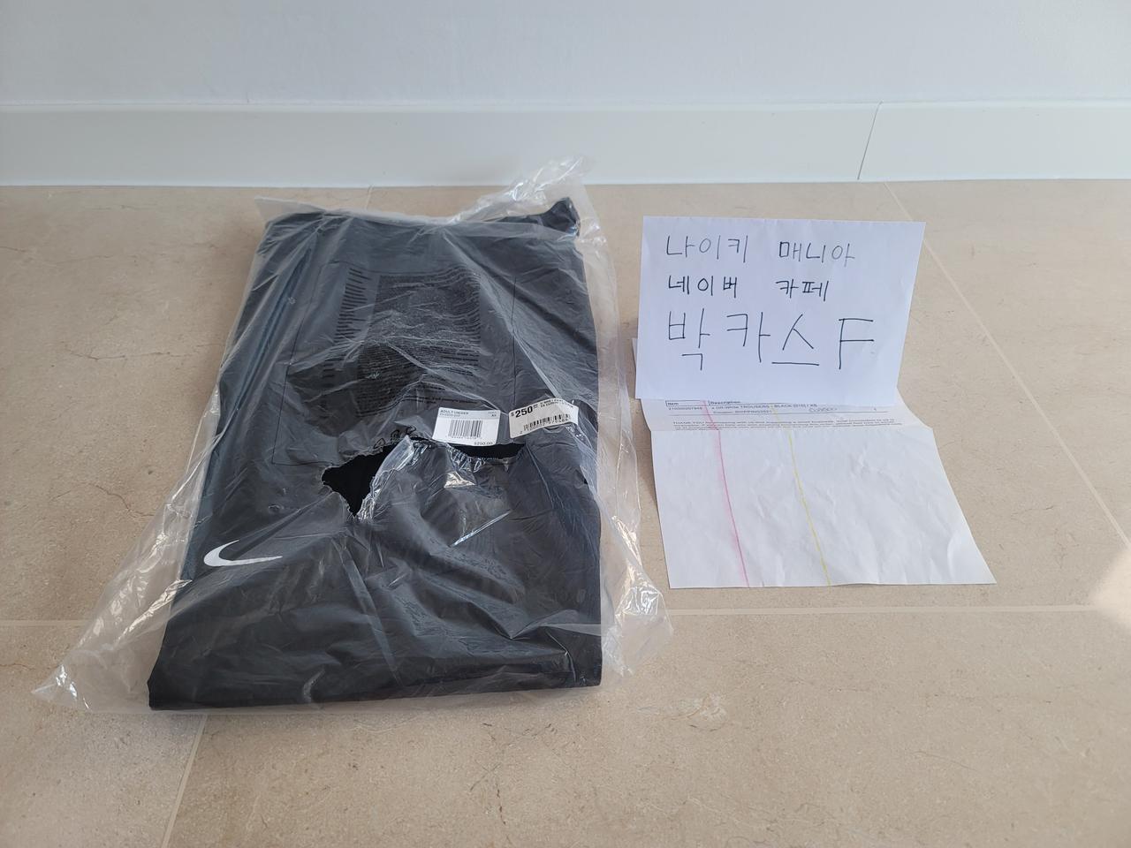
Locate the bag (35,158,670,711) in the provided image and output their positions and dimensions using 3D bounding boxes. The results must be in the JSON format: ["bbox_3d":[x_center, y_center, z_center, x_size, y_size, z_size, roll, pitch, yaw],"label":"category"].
[{"bbox_3d":[-0.130,-0.058,0.666,0.370,0.065,0.590,-1,43,-1],"label":"bag"}]

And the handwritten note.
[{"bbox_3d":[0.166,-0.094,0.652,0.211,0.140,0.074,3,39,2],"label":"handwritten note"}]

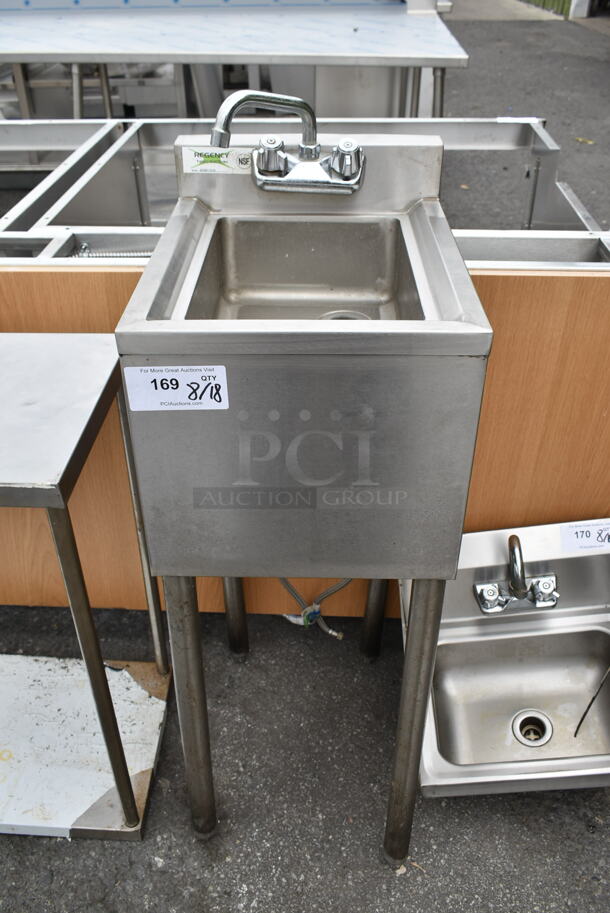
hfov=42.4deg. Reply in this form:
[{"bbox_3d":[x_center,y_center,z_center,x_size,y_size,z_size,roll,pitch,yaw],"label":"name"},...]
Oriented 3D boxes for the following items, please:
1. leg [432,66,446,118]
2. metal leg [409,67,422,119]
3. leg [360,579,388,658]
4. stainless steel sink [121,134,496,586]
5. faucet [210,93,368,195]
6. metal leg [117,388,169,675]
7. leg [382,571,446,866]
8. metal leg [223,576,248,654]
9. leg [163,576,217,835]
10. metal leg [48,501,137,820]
[{"bbox_3d":[0.551,-1.238,3.405,0.041,0.828,0.041,0,35,1],"label":"leg"},{"bbox_3d":[0.632,-2.017,4.514,0.041,0.828,0.041,0,35,1],"label":"metal leg"},{"bbox_3d":[0.148,0.160,1.531,0.042,0.688,0.042,1,35,1],"label":"leg"},{"bbox_3d":[0.003,-0.152,1.026,0.364,0.397,0.478,0,35,1],"label":"stainless steel sink"},{"bbox_3d":[-0.022,-0.414,1.043,0.207,0.131,0.072,0,35,1],"label":"faucet"},{"bbox_3d":[-0.293,0.154,1.435,0.025,0.714,0.025,0,35,1],"label":"metal leg"},{"bbox_3d":[0.161,0.416,1.179,0.042,0.703,0.042,0,35,1],"label":"leg"},{"bbox_3d":[-0.147,0.156,1.535,0.042,0.684,0.042,0,35,1],"label":"metal leg"},{"bbox_3d":[-0.171,0.398,1.197,0.042,0.693,0.042,2,38,0],"label":"leg"},{"bbox_3d":[-0.302,0.346,1.163,0.025,0.714,0.025,0,35,1],"label":"metal leg"}]

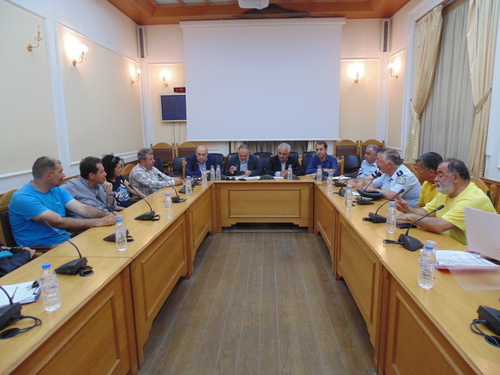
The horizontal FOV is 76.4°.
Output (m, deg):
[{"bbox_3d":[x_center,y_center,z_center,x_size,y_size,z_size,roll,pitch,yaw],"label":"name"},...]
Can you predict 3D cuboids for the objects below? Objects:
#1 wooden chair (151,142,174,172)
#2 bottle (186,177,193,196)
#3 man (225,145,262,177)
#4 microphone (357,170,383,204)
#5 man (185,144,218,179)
[{"bbox_3d":[-1.905,-0.373,6.775,0.540,1.120,0.580,0,11,3],"label":"wooden chair"},{"bbox_3d":[-0.701,-0.011,3.672,0.066,0.220,0.066,0,11,3],"label":"bottle"},{"bbox_3d":[-0.095,-0.060,5.369,0.580,1.300,0.720,0,10,3],"label":"man"},{"bbox_3d":[1.216,0.010,3.233,0.230,0.315,0.130,0,10,3],"label":"microphone"},{"bbox_3d":[-0.767,-0.030,5.120,0.560,1.250,0.750,-1,11,-1],"label":"man"}]

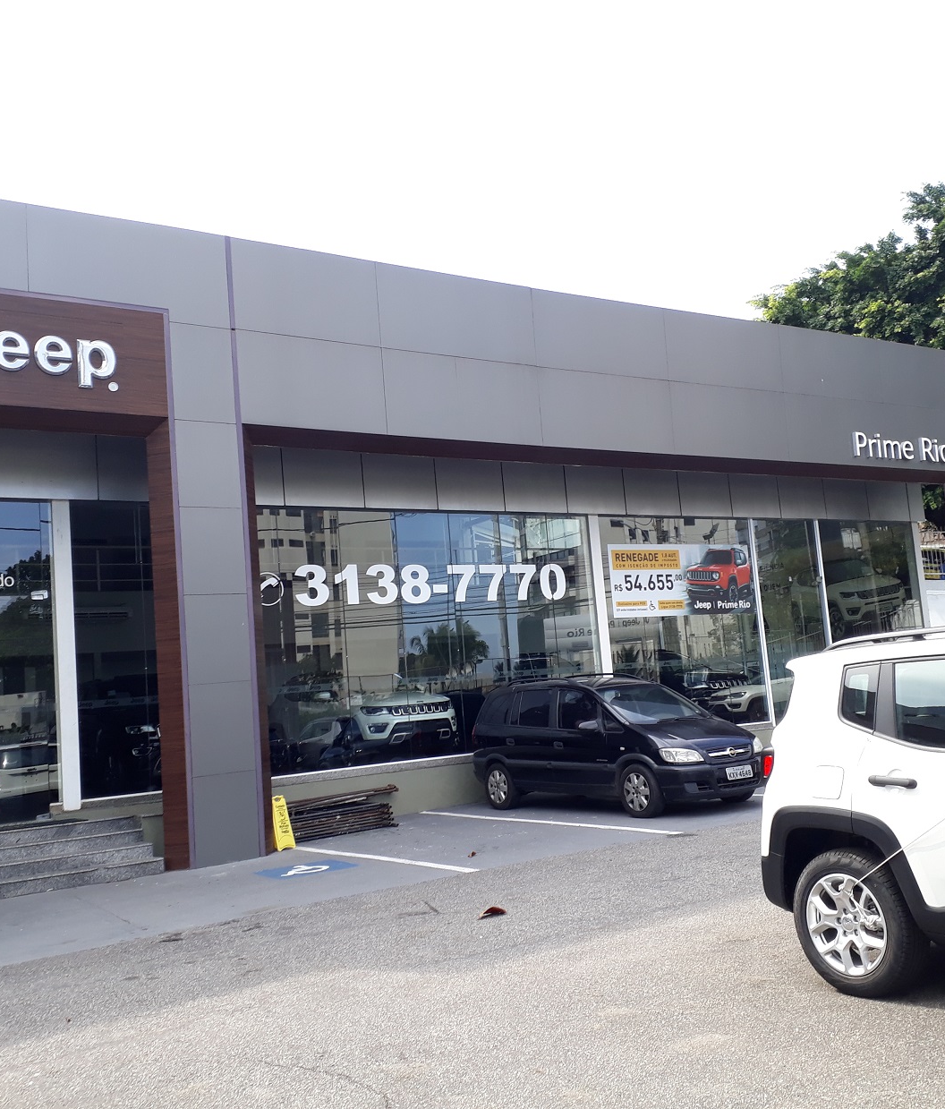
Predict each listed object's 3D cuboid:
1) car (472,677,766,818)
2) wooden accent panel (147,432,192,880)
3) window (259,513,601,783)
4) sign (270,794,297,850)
[{"bbox_3d":[1.760,2.368,14.684,1.760,1.660,4.320,0,-8,-36],"label":"car"},{"bbox_3d":[-3.294,0.917,12.403,0.220,4.830,0.200,0,-8,-34],"label":"wooden accent panel"},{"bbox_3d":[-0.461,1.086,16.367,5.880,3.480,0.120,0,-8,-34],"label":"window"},{"bbox_3d":[-2.165,3.038,13.075,0.200,0.610,0.280,-9,-8,33],"label":"sign"}]

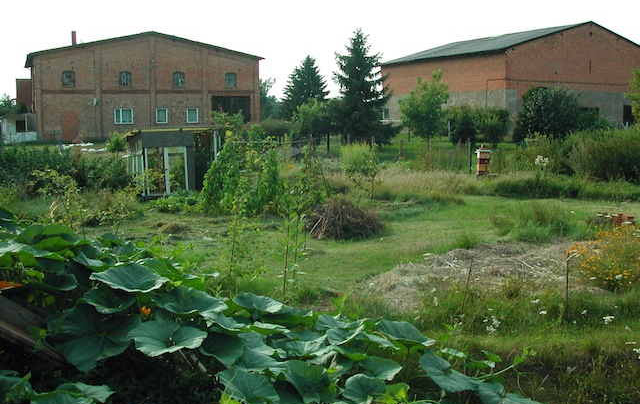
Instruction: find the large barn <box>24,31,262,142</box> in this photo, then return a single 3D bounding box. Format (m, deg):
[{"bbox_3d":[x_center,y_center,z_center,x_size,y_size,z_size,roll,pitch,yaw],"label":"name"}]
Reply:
[{"bbox_3d":[-17.001,-10.691,66.761,19.921,9.034,15.000,-3,7,-24],"label":"large barn"}]

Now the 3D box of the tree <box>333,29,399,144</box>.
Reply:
[{"bbox_3d":[3.071,-7.725,47.427,4.455,7.803,4.455,0,7,4],"label":"tree"}]

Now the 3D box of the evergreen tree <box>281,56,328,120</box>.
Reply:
[{"bbox_3d":[-1.528,-10.571,69.240,4.927,7.408,4.927,-1,7,-1],"label":"evergreen tree"}]

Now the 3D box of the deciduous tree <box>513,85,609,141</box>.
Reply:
[{"bbox_3d":[16.918,-6.224,49.631,6.640,4.102,5.644,2,7,19],"label":"deciduous tree"}]

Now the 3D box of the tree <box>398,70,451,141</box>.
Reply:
[{"bbox_3d":[7.077,-6.419,47.584,3.522,4.901,3.522,0,7,8],"label":"tree"}]

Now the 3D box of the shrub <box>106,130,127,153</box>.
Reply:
[{"bbox_3d":[-11.891,-3.517,40.855,1.279,1.275,1.215,-2,7,-16],"label":"shrub"}]

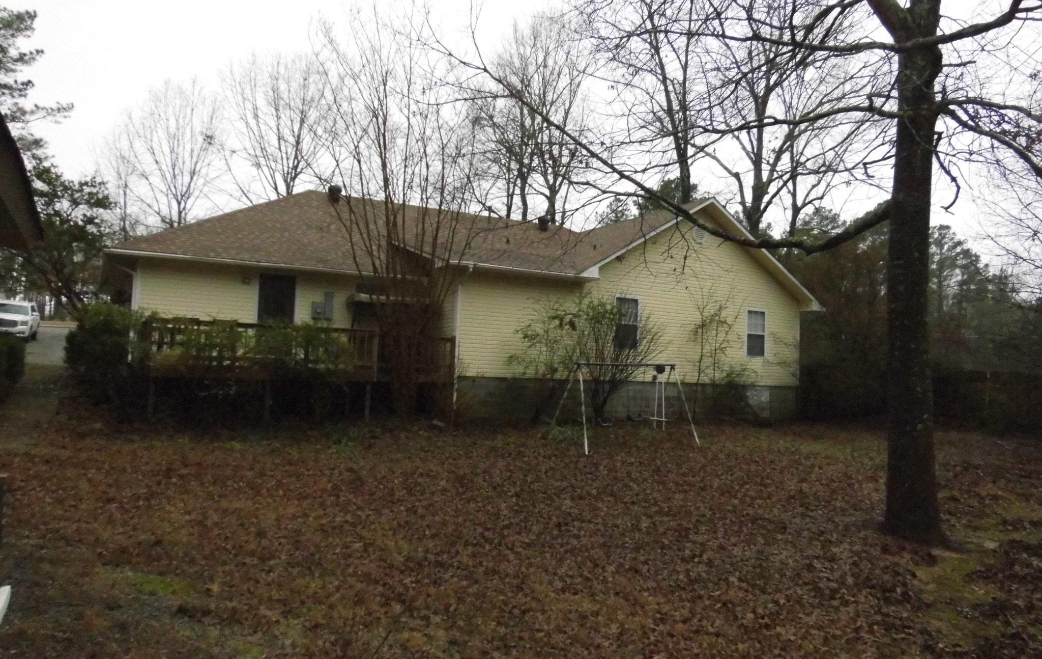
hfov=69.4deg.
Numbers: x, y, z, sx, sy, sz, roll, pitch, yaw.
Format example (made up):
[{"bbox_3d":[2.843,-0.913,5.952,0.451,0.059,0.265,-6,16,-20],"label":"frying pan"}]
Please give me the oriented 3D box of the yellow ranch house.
[{"bbox_3d":[-2.437,-0.891,25.645,20.750,6.850,14.100,4,-3,-30],"label":"yellow ranch house"}]

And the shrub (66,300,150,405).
[{"bbox_3d":[-8.980,0.540,16.300,1.700,2.150,1.650,4,-3,-30],"label":"shrub"}]

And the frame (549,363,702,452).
[{"bbox_3d":[2.300,1.640,16.400,2.850,1.820,1.680,4,-3,-27],"label":"frame"}]

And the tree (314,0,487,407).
[{"bbox_3d":[-2.750,-2.720,17.400,3.900,9.600,3.800,4,-3,-30],"label":"tree"}]

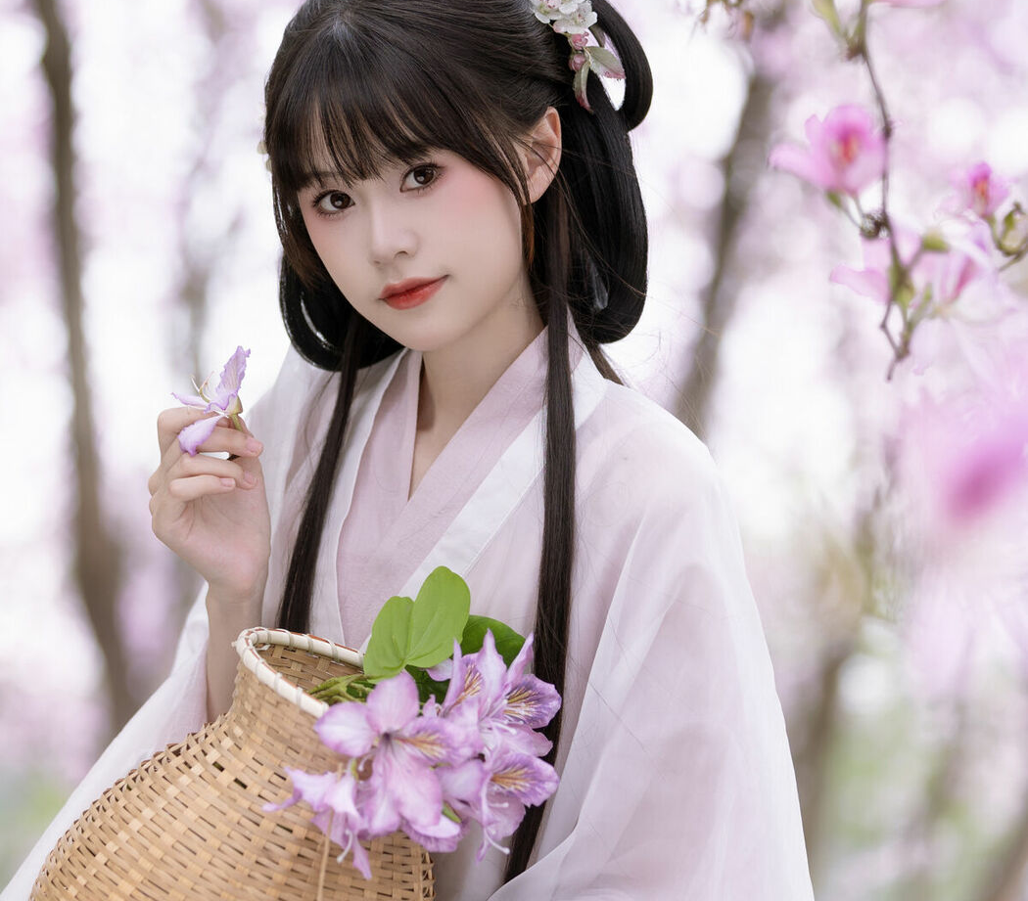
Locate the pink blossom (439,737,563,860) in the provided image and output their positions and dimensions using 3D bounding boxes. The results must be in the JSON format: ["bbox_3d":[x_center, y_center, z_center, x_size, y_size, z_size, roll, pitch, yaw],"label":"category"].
[{"bbox_3d":[-0.008,0.207,2.230,0.070,0.072,0.062,1,2,-34],"label":"pink blossom"}]

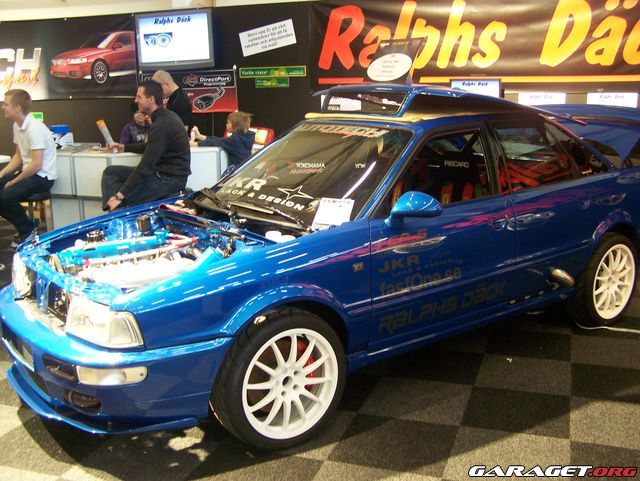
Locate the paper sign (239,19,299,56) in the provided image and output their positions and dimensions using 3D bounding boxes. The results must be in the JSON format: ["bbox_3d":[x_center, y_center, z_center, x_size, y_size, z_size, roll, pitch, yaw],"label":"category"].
[{"bbox_3d":[-0.524,-2.026,7.054,0.590,0.236,0.015,-8,8,21],"label":"paper sign"}]

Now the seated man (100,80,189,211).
[{"bbox_3d":[-1.448,-0.570,5.900,0.740,1.500,0.580,-2,11,-2],"label":"seated man"}]

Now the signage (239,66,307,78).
[{"bbox_3d":[-0.478,-1.696,7.106,0.725,0.091,0.015,2,12,19],"label":"signage"}]

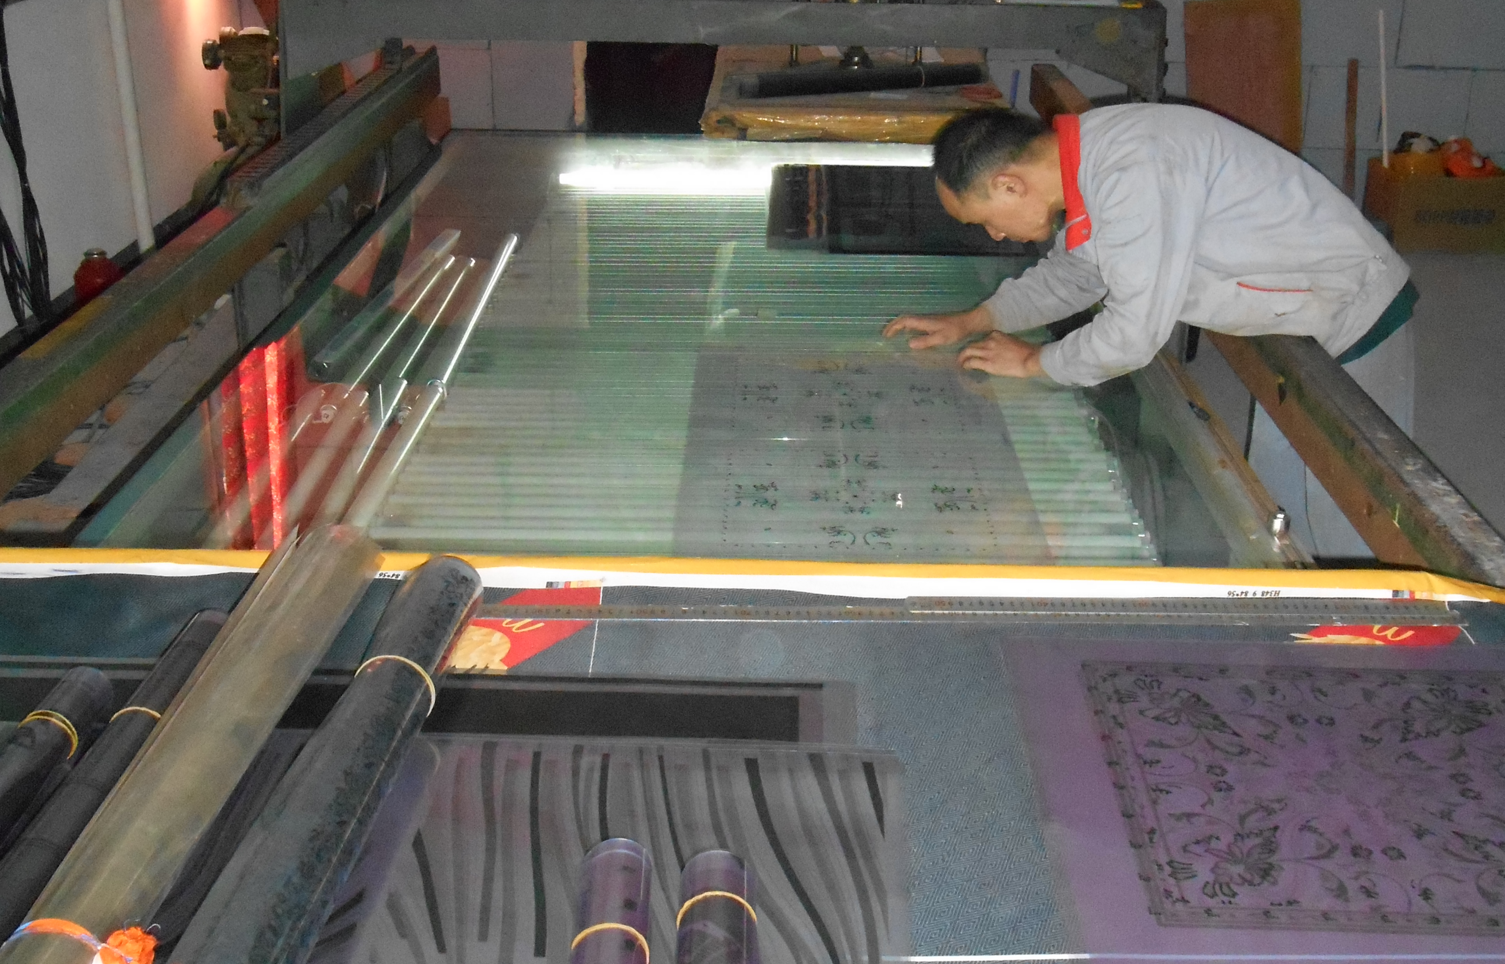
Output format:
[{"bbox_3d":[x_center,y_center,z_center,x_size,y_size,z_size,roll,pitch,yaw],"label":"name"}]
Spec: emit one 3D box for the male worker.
[{"bbox_3d":[0.600,-0.045,2.855,0.840,1.130,0.520,3,21,5],"label":"male worker"}]

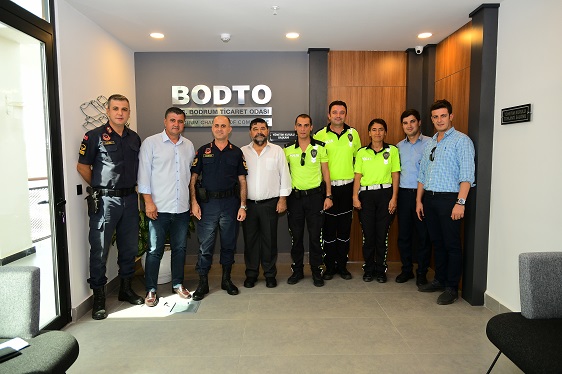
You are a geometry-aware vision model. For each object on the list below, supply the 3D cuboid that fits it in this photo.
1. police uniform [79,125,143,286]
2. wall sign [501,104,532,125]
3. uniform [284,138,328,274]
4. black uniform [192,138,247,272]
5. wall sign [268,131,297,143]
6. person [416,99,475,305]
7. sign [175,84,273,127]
[{"bbox_3d":[-1.448,0.150,3.203,0.520,1.390,0.330,-4,6,-36],"label":"police uniform"},{"bbox_3d":[1.779,-0.545,2.842,0.018,0.122,0.340,0,5,-1],"label":"wall sign"},{"bbox_3d":[0.268,0.214,3.858,0.480,1.420,0.280,0,5,7],"label":"uniform"},{"bbox_3d":[-0.614,0.202,3.652,0.540,1.310,0.300,-1,5,-11],"label":"black uniform"},{"bbox_3d":[0.038,-0.595,4.441,0.330,0.122,0.018,0,5,-1],"label":"wall sign"},{"bbox_3d":[1.494,0.124,3.438,0.520,1.810,0.360,5,7,44],"label":"person"},{"bbox_3d":[-0.684,-0.950,4.394,1.180,0.480,0.035,0,5,-1],"label":"sign"}]

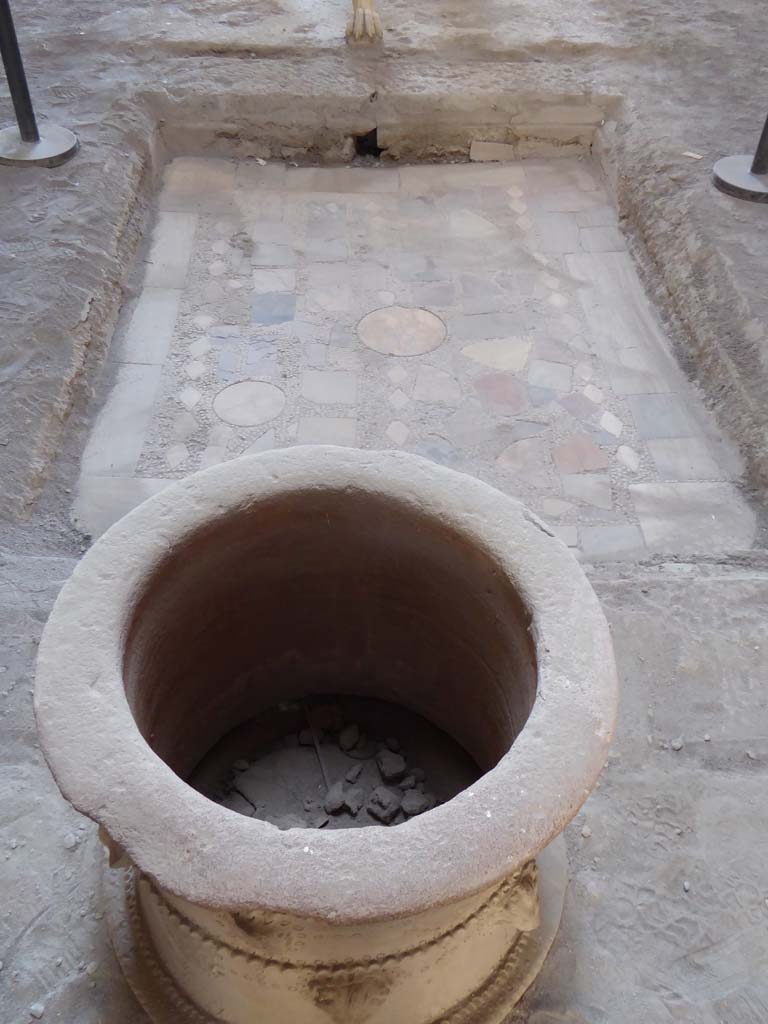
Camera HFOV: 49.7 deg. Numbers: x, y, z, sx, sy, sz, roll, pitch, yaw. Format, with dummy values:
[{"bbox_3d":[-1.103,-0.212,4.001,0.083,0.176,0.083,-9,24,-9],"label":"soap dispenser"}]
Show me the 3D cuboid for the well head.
[{"bbox_3d":[-0.068,0.331,1.178,0.720,0.540,0.720,3,46,0],"label":"well head"}]

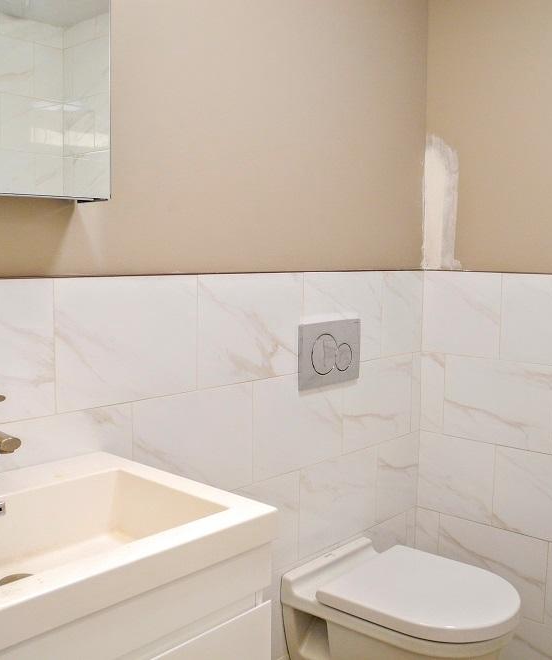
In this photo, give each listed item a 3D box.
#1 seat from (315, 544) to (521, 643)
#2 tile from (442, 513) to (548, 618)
[{"bbox_3d":[0.376,0.654,1.745,0.400,0.040,0.365,6,8,40],"label":"seat"},{"bbox_3d":[0.636,0.694,2.106,0.339,0.244,0.010,5,8,44],"label":"tile"}]

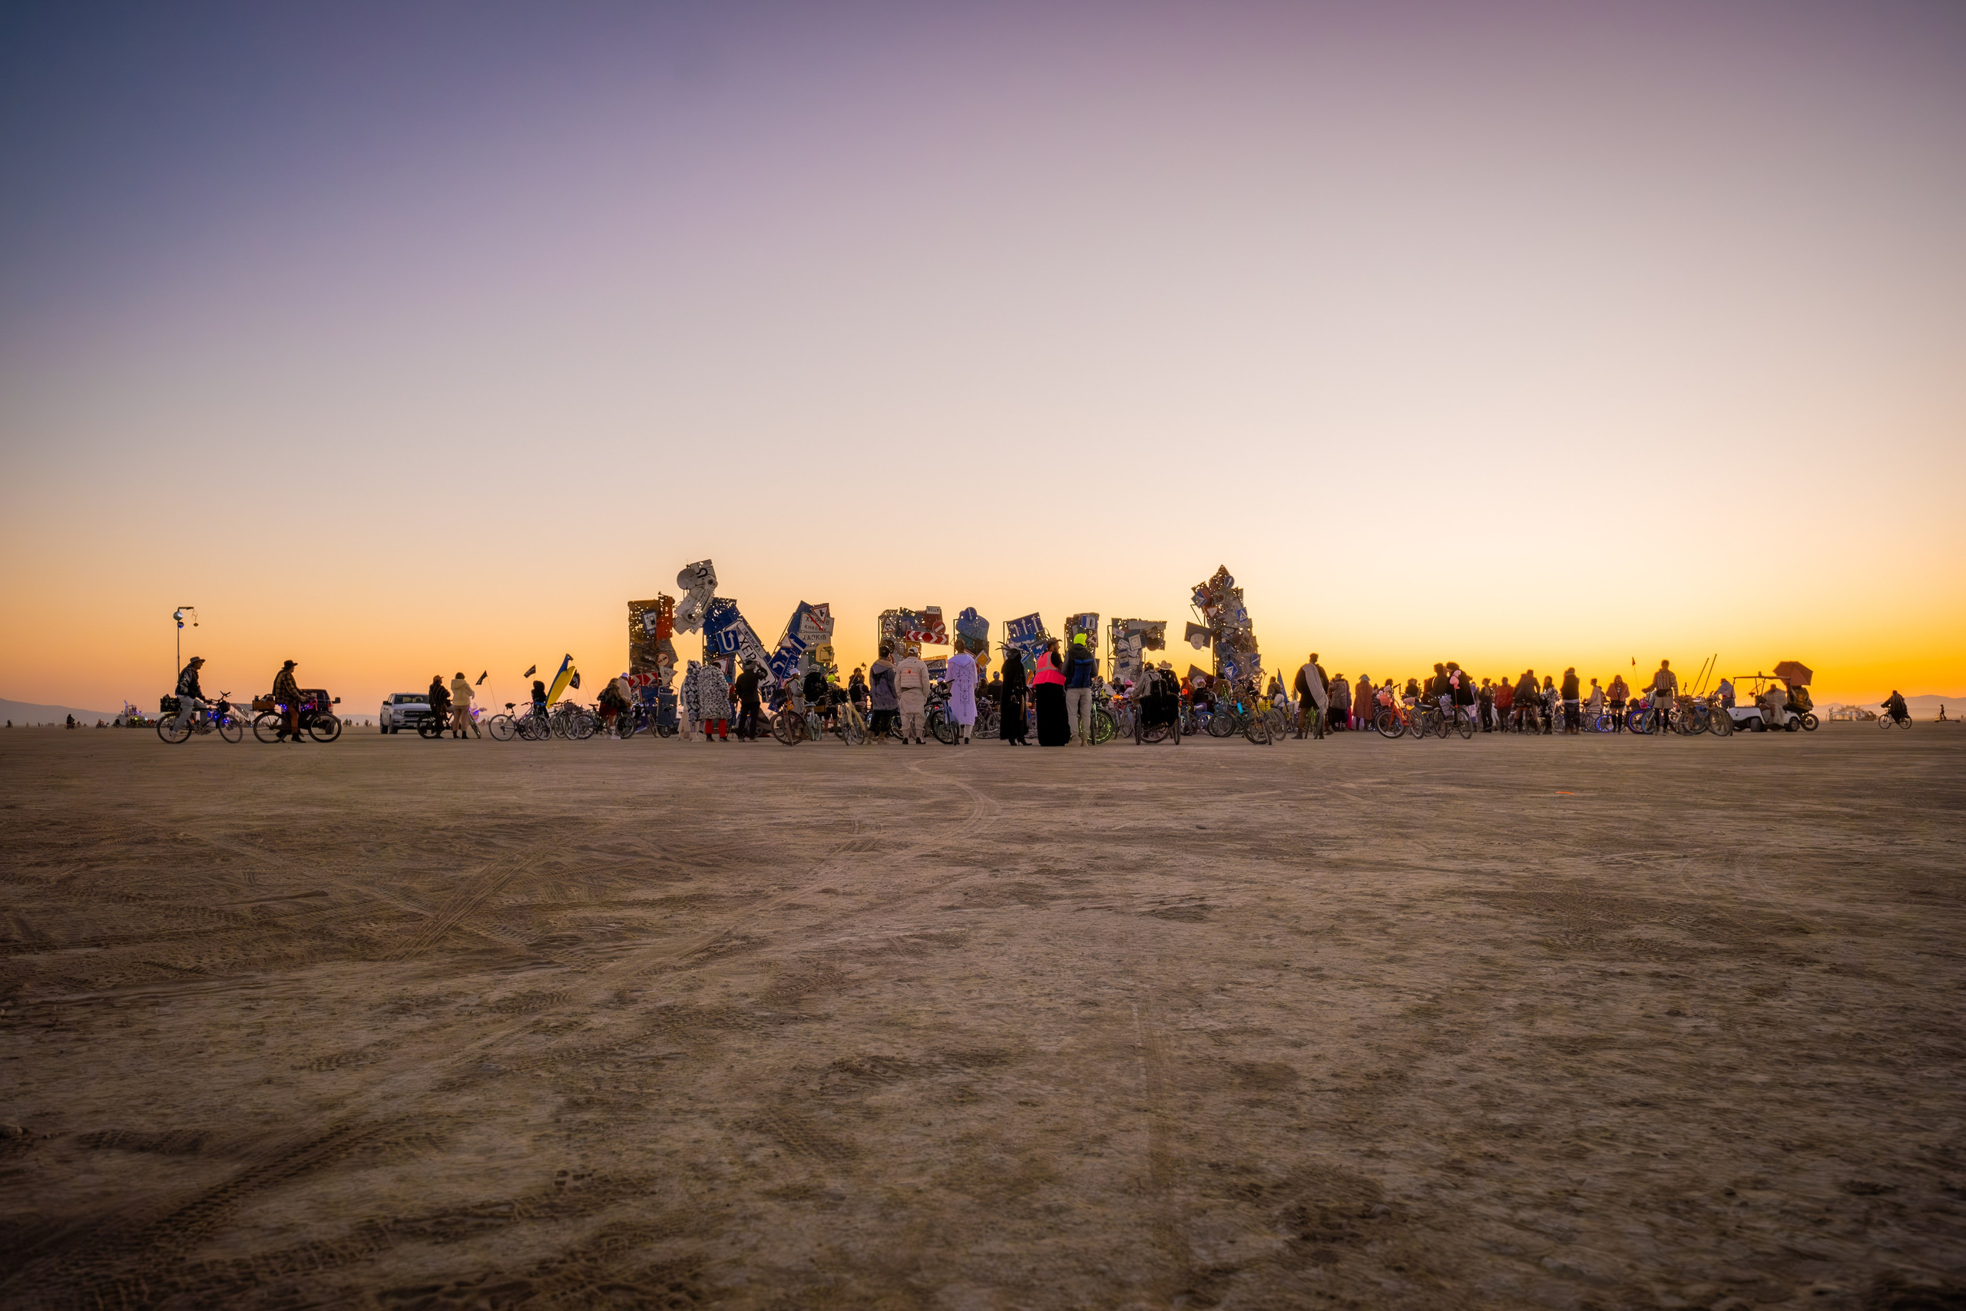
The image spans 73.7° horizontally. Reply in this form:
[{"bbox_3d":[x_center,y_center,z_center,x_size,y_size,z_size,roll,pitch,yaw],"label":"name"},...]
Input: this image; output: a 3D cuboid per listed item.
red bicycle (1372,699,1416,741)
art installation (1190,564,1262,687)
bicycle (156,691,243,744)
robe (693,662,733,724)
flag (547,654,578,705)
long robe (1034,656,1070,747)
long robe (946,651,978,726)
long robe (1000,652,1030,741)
[{"bbox_3d":[10.163,1.555,32.000,0.620,1.080,1.720,1,-3,-22],"label":"red bicycle"},{"bbox_3d":[13.659,-0.491,74.000,4.600,9.330,1.200,1,-3,-27],"label":"art installation"},{"bbox_3d":[-17.452,1.395,29.200,1.780,1.140,0.600,1,-3,-28],"label":"bicycle"},{"bbox_3d":[-5.862,0.818,28.500,0.780,1.330,0.500,-1,-3,9],"label":"robe"},{"bbox_3d":[-11.239,0.676,35.000,0.850,1.350,0.300,1,-3,-18],"label":"flag"},{"bbox_3d":[1.165,0.738,22.100,0.600,1.560,0.470,-2,-4,34],"label":"long robe"},{"bbox_3d":[-0.362,0.577,22.900,0.530,1.290,0.360,0,-3,3],"label":"long robe"},{"bbox_3d":[0.554,0.738,22.500,0.500,1.500,0.430,-2,-3,30],"label":"long robe"}]

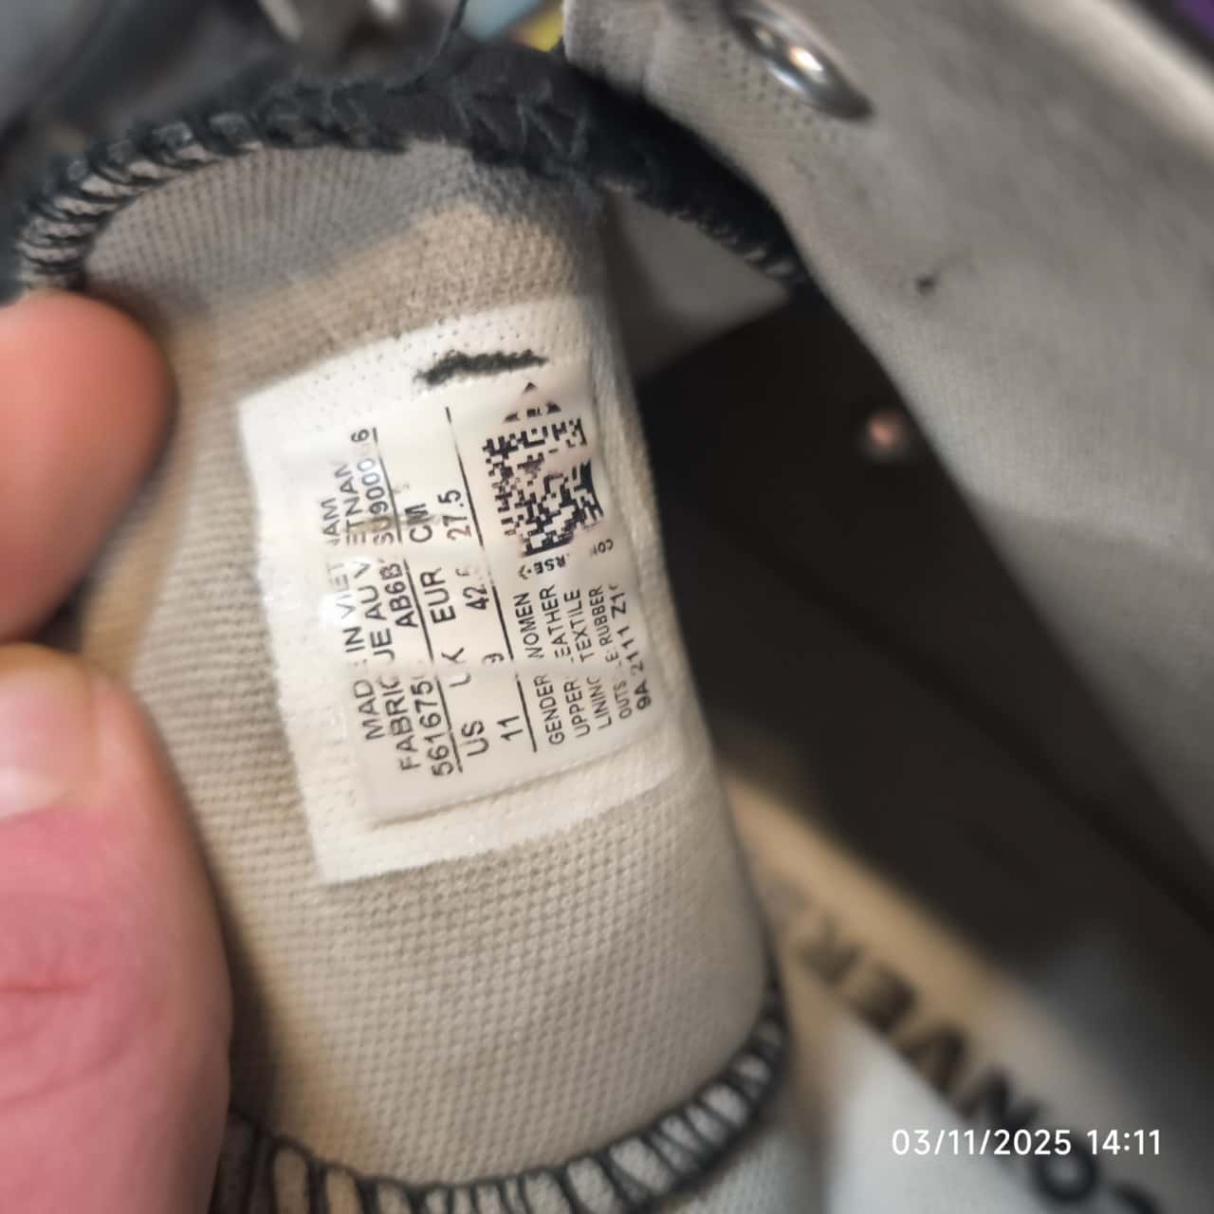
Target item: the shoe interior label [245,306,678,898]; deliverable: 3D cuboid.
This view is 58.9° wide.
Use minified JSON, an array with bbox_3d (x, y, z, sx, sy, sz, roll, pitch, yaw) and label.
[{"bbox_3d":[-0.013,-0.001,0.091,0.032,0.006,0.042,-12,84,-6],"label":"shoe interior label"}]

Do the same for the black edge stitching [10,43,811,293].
[{"bbox_3d":[-0.017,-0.039,0.100,0.081,0.032,0.020,0,90,-10],"label":"black edge stitching"}]

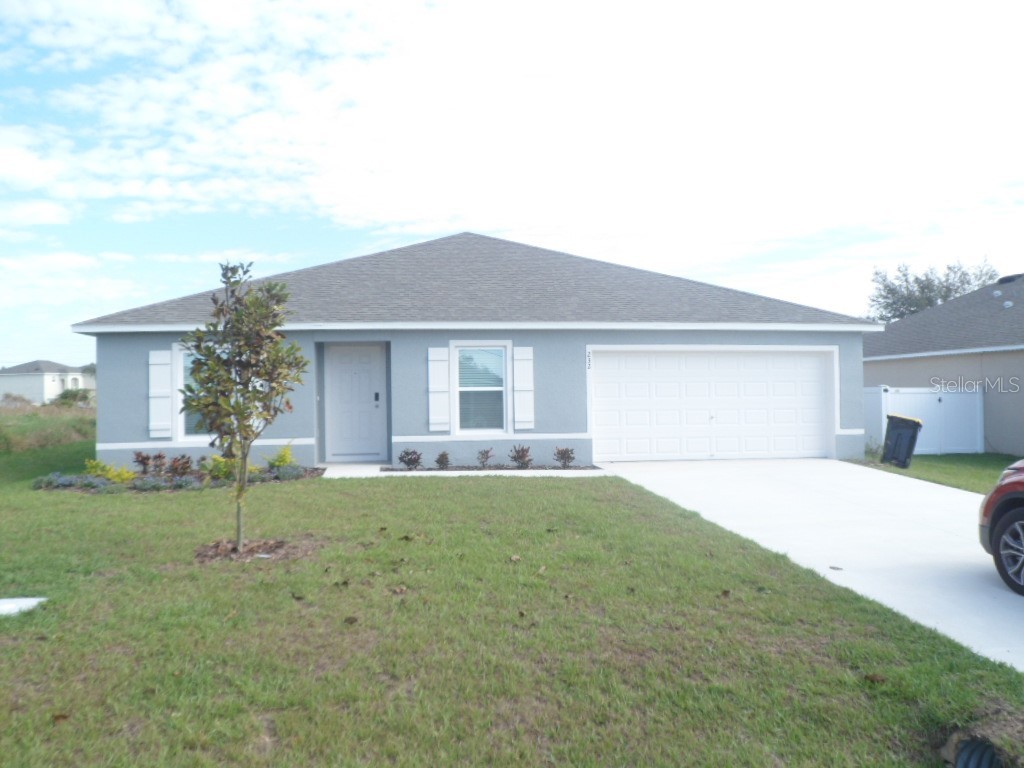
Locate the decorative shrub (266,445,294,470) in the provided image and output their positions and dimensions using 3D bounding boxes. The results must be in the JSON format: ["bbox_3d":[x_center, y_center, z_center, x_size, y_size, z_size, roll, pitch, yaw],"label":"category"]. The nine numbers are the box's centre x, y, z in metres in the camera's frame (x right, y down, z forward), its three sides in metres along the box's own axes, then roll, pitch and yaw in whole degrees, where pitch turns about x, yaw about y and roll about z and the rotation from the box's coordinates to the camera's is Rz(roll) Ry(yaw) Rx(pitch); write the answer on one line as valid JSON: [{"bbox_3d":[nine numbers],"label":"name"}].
[{"bbox_3d":[-4.082,1.293,14.100,0.470,0.440,0.420,-1,-1,-7],"label":"decorative shrub"}]

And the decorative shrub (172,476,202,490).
[{"bbox_3d":[-5.018,1.539,12.350,0.460,0.200,0.440,-1,-1,-8],"label":"decorative shrub"}]

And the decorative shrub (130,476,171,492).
[{"bbox_3d":[-5.648,1.569,12.500,0.620,0.210,0.520,-1,-1,-7],"label":"decorative shrub"}]

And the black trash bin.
[{"bbox_3d":[8.256,1.208,16.900,0.670,1.040,0.780,12,3,29],"label":"black trash bin"}]

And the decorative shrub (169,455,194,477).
[{"bbox_3d":[-5.676,1.400,13.750,0.420,0.360,0.400,-1,-1,-7],"label":"decorative shrub"}]

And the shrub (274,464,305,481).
[{"bbox_3d":[-3.666,1.452,13.100,0.510,0.240,0.480,-1,-1,-8],"label":"shrub"}]

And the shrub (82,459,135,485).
[{"bbox_3d":[-6.614,1.435,13.150,0.850,0.380,0.550,-1,-1,-7],"label":"shrub"}]

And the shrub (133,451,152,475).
[{"bbox_3d":[-6.199,1.317,13.400,0.330,0.380,0.320,-1,-1,-8],"label":"shrub"}]

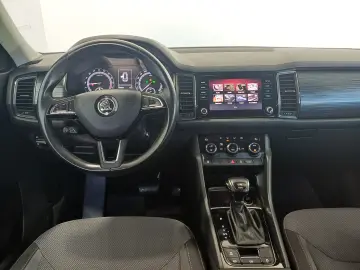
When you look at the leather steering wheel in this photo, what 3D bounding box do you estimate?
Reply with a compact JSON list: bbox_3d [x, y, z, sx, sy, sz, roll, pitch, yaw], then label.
[{"bbox_3d":[-0.189,-0.075,0.712,0.370,0.363,0.095,-2,-5,4],"label":"leather steering wheel"}]

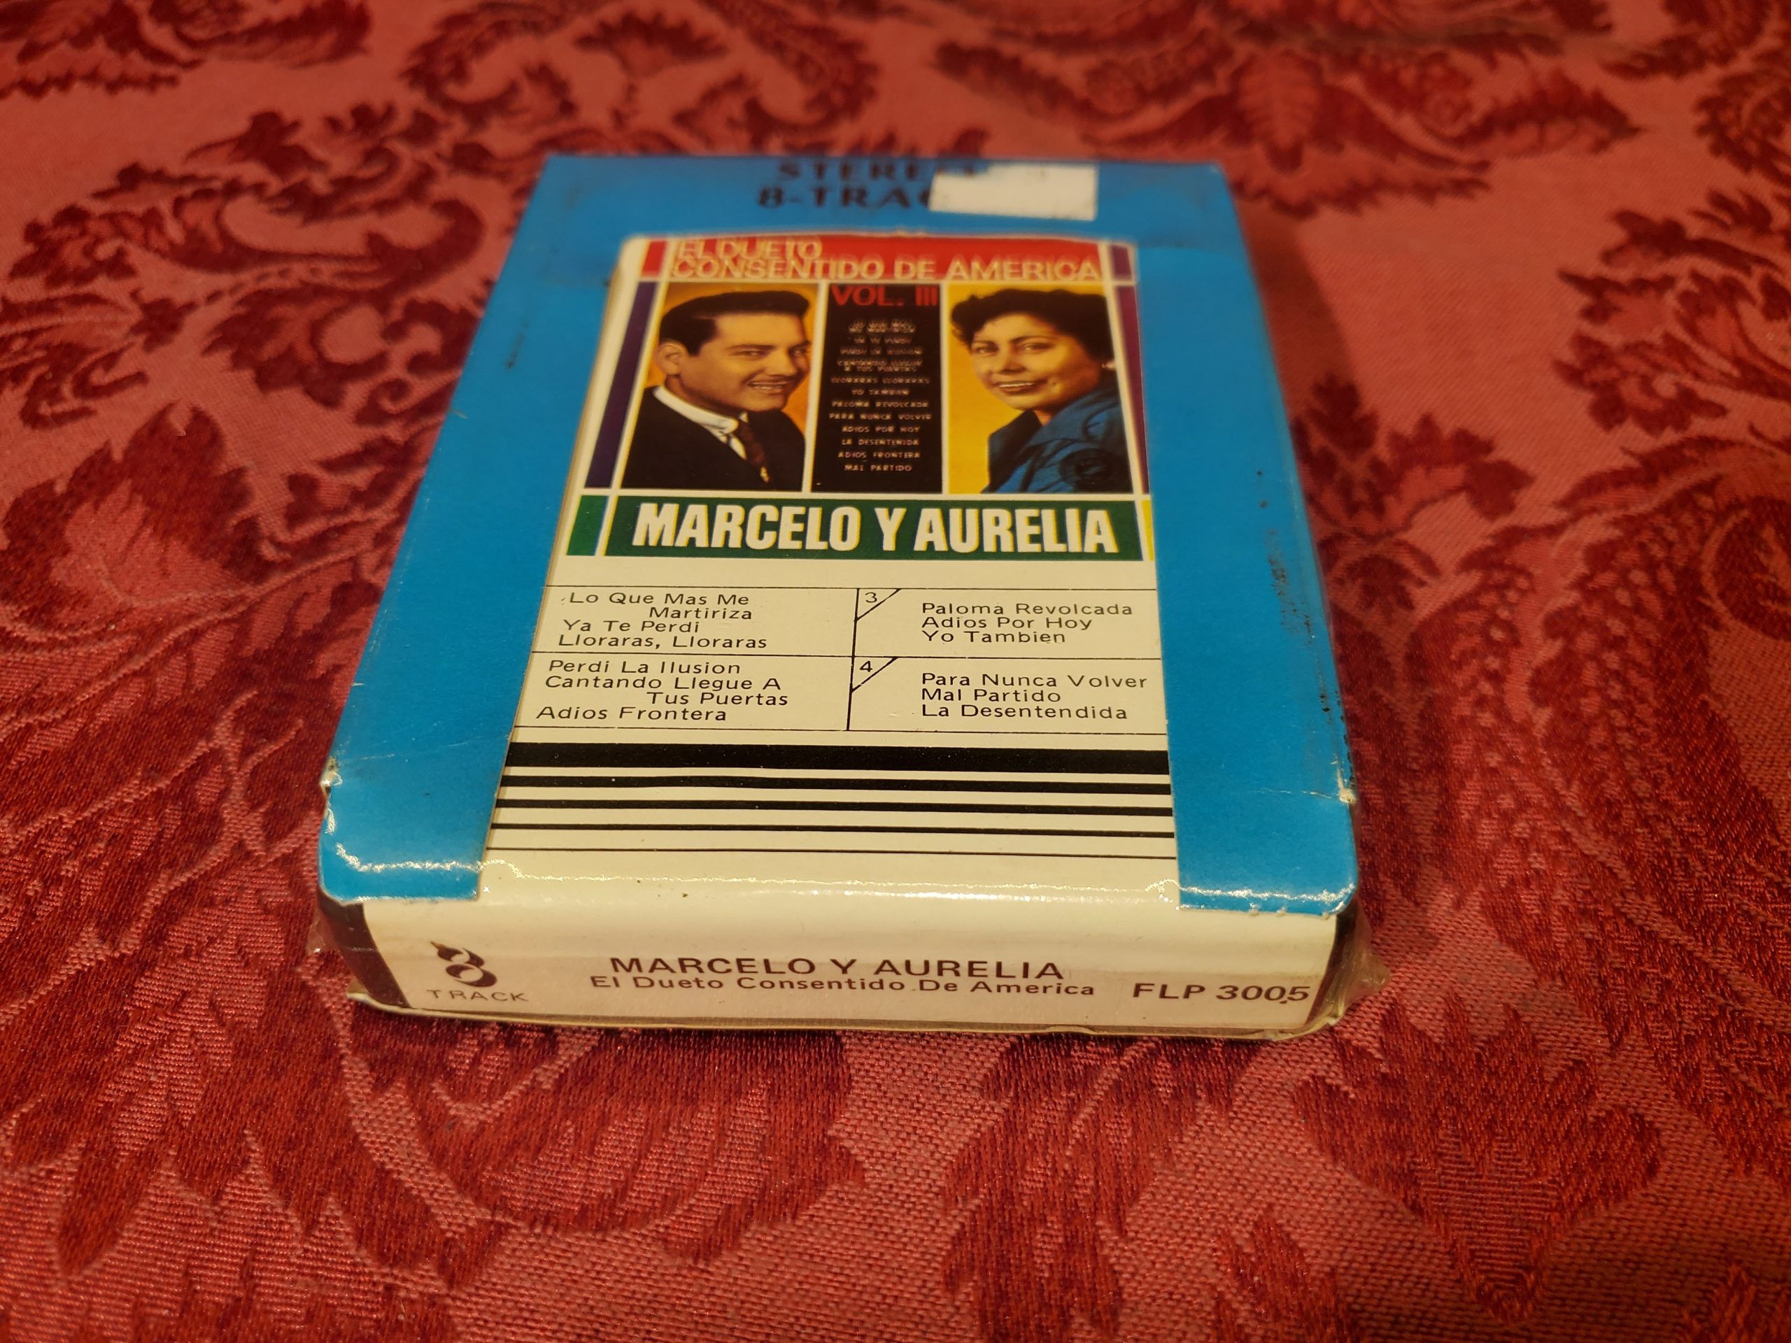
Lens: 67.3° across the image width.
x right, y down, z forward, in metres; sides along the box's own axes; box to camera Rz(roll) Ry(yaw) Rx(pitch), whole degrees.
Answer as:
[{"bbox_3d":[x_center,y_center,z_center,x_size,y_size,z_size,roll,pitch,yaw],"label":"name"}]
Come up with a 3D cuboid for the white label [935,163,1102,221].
[{"bbox_3d":[0.018,-0.072,0.201,0.024,0.001,0.014,5,52,5],"label":"white label"}]

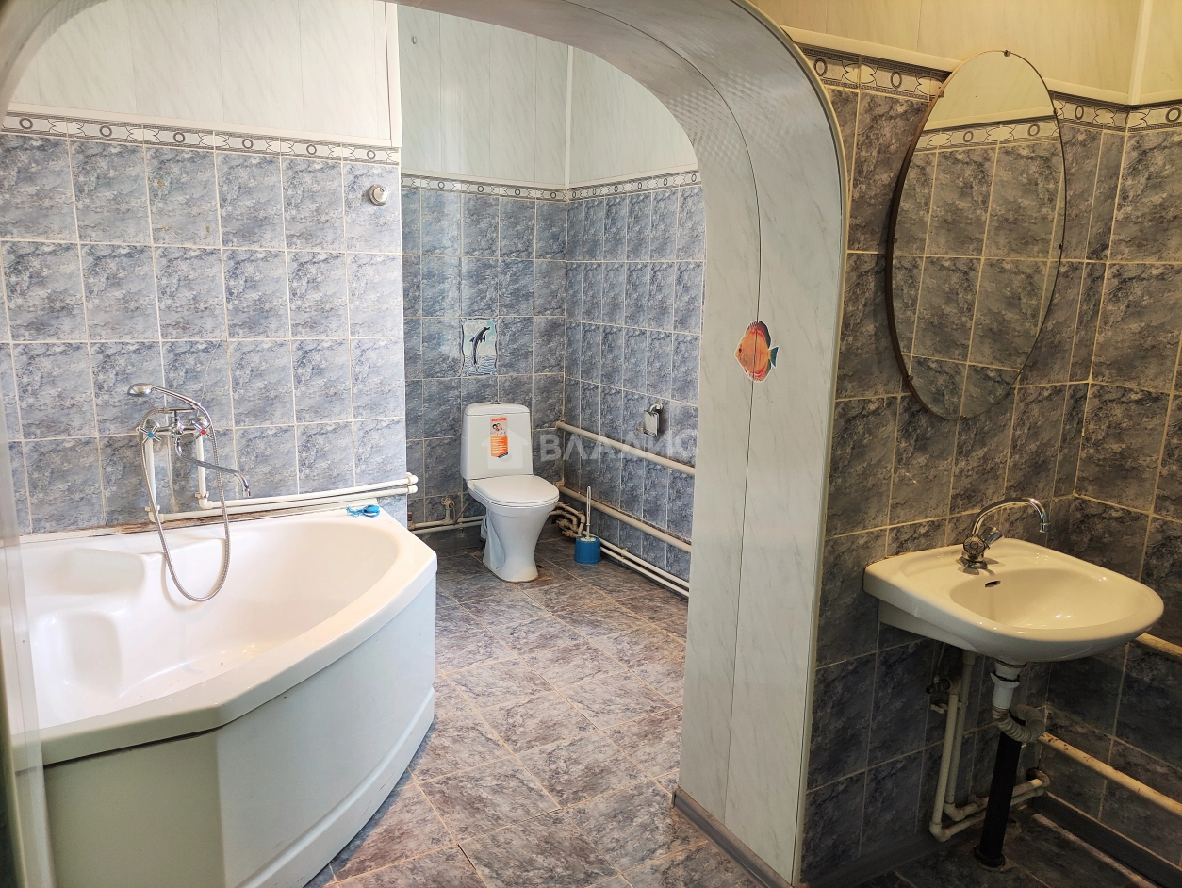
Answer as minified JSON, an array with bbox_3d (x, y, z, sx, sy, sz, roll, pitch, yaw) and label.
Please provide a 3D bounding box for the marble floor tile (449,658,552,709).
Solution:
[{"bbox_3d":[-0.320,0.854,3.037,0.300,0.010,0.300,-5,13,-29],"label":"marble floor tile"}]

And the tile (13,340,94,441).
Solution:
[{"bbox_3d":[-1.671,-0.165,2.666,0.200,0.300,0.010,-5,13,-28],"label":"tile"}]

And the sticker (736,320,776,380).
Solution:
[{"bbox_3d":[0.370,-0.208,1.909,0.005,0.134,0.145,-5,13,-30],"label":"sticker"}]

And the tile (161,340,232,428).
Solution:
[{"bbox_3d":[-1.322,-0.197,2.873,0.200,0.300,0.010,-5,13,-27],"label":"tile"}]

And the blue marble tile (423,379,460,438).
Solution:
[{"bbox_3d":[-0.756,-0.183,4.368,0.200,0.300,0.010,-5,13,-28],"label":"blue marble tile"}]

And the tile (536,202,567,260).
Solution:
[{"bbox_3d":[-0.211,-1.121,4.476,0.184,0.300,0.010,-5,13,-28],"label":"tile"}]

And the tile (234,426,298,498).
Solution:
[{"bbox_3d":[-1.149,0.086,3.024,0.200,0.300,0.010,-5,13,-28],"label":"tile"}]

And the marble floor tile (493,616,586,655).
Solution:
[{"bbox_3d":[-0.218,0.767,3.426,0.300,0.010,0.300,-5,13,-30],"label":"marble floor tile"}]

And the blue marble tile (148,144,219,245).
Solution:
[{"bbox_3d":[-1.307,-0.791,2.749,0.200,0.300,0.010,-5,13,-29],"label":"blue marble tile"}]

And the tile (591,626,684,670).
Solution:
[{"bbox_3d":[0.197,0.801,3.339,0.300,0.010,0.300,-5,13,-30],"label":"tile"}]

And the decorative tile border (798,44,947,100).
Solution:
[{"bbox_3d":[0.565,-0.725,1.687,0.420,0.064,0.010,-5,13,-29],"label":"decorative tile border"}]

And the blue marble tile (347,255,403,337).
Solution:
[{"bbox_3d":[-0.783,-0.538,3.100,0.200,0.300,0.010,-5,13,-29],"label":"blue marble tile"}]

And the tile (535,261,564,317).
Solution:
[{"bbox_3d":[-0.217,-0.824,4.549,0.188,0.300,0.010,-5,13,-28],"label":"tile"}]

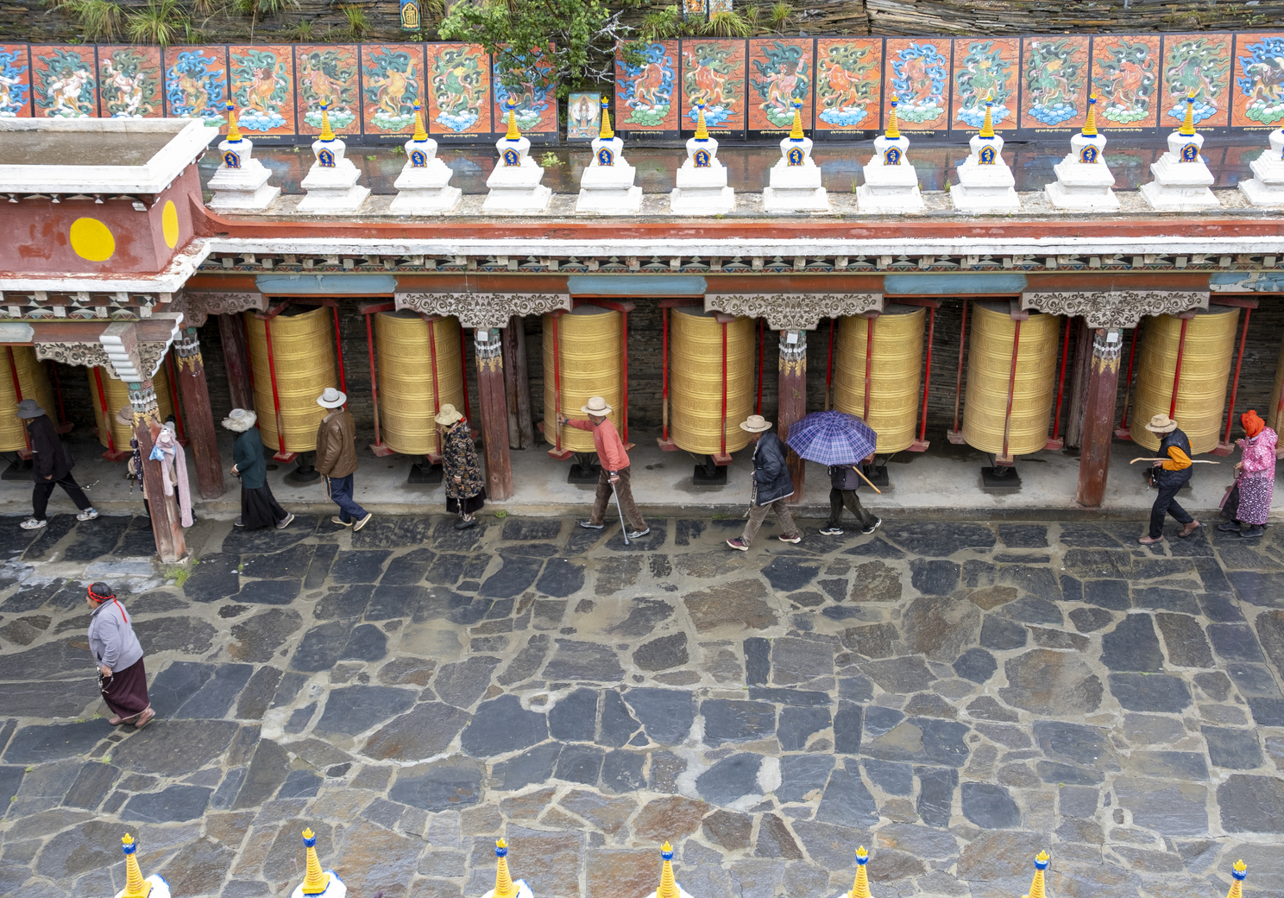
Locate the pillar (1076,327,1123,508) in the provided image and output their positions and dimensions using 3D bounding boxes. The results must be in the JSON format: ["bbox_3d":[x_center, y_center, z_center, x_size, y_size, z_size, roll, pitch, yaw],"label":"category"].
[{"bbox_3d":[5.298,-0.401,17.745,0.310,2.226,0.310,0,25,2],"label":"pillar"}]

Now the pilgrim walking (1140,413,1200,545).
[{"bbox_3d":[5.987,0.316,17.180,0.680,1.560,0.520,-2,25,0],"label":"pilgrim walking"}]

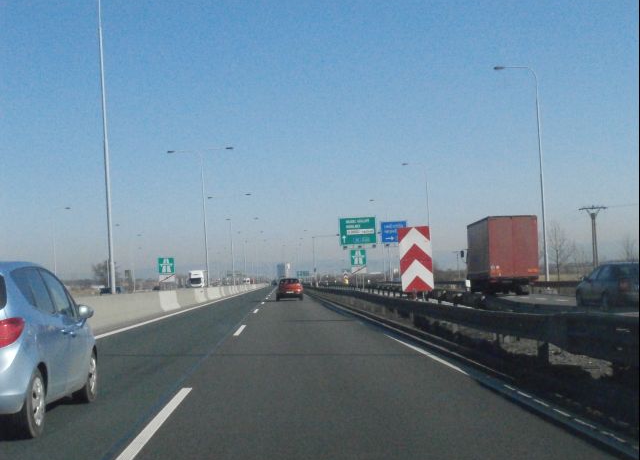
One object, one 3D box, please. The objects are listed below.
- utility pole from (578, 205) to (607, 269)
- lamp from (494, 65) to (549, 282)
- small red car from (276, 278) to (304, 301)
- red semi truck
[{"bbox_3d":[33.863,1.640,129.778,3.450,9.300,0.700,-3,-3,6],"label":"utility pole"},{"bbox_3d":[12.491,-3.238,65.000,2.700,13.700,0.350,-3,-3,3],"label":"lamp"},{"bbox_3d":[-2.055,3.905,69.231,1.690,1.460,4.000,-3,-3,-2],"label":"small red car"},{"bbox_3d":[10.556,1.553,62.746,2.550,4.000,16.200,-3,-2,3],"label":"red semi truck"}]

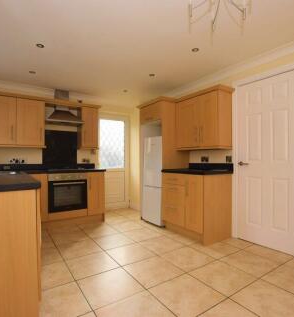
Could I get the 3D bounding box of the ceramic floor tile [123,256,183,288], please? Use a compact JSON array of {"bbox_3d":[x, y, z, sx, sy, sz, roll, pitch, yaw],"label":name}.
[{"bbox_3d":[0.066,1.088,1.921,0.444,0.010,0.436,0,-1,-34],"label":"ceramic floor tile"}]

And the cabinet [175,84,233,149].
[{"bbox_3d":[0.835,-0.537,3.101,0.309,0.861,0.878,1,-2,-34],"label":"cabinet"}]

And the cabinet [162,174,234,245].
[{"bbox_3d":[0.705,0.656,2.942,0.557,0.867,0.812,0,-1,-34],"label":"cabinet"}]

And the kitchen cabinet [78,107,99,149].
[{"bbox_3d":[-1.109,-0.557,3.759,0.302,0.773,0.317,0,-1,-34],"label":"kitchen cabinet"}]

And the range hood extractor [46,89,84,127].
[{"bbox_3d":[-1.444,-0.902,3.454,0.594,0.639,0.456,0,-1,-34],"label":"range hood extractor"}]

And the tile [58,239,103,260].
[{"bbox_3d":[-0.815,1.103,2.410,0.442,0.010,0.444,0,-1,-34],"label":"tile"}]

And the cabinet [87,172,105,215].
[{"bbox_3d":[-1.030,0.625,3.641,0.287,0.743,0.544,0,-1,-34],"label":"cabinet"}]

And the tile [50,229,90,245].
[{"bbox_3d":[-1.091,1.114,2.815,0.445,0.010,0.445,1,-2,-35],"label":"tile"}]

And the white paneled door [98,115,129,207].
[{"bbox_3d":[-0.730,0.091,4.311,0.828,2.107,0.070,1,-2,-34],"label":"white paneled door"}]

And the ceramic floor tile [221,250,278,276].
[{"bbox_3d":[1.062,1.080,2.050,0.445,0.010,0.434,0,-1,-34],"label":"ceramic floor tile"}]

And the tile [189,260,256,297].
[{"bbox_3d":[0.689,1.080,1.813,0.442,0.010,0.435,0,-1,-34],"label":"tile"}]

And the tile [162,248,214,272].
[{"bbox_3d":[0.436,1.099,2.202,0.445,0.010,0.445,1,-2,-35],"label":"tile"}]

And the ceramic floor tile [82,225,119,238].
[{"bbox_3d":[-0.722,1.120,3.072,0.445,0.010,0.445,1,-2,-35],"label":"ceramic floor tile"}]

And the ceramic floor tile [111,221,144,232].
[{"bbox_3d":[-0.353,1.126,3.329,0.445,0.010,0.445,1,-2,-35],"label":"ceramic floor tile"}]

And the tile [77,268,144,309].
[{"bbox_3d":[-0.314,1.086,1.698,0.445,0.010,0.445,1,-2,-35],"label":"tile"}]

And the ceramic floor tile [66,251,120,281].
[{"bbox_3d":[-0.569,1.095,2.063,0.445,0.010,0.445,1,-2,-35],"label":"ceramic floor tile"}]

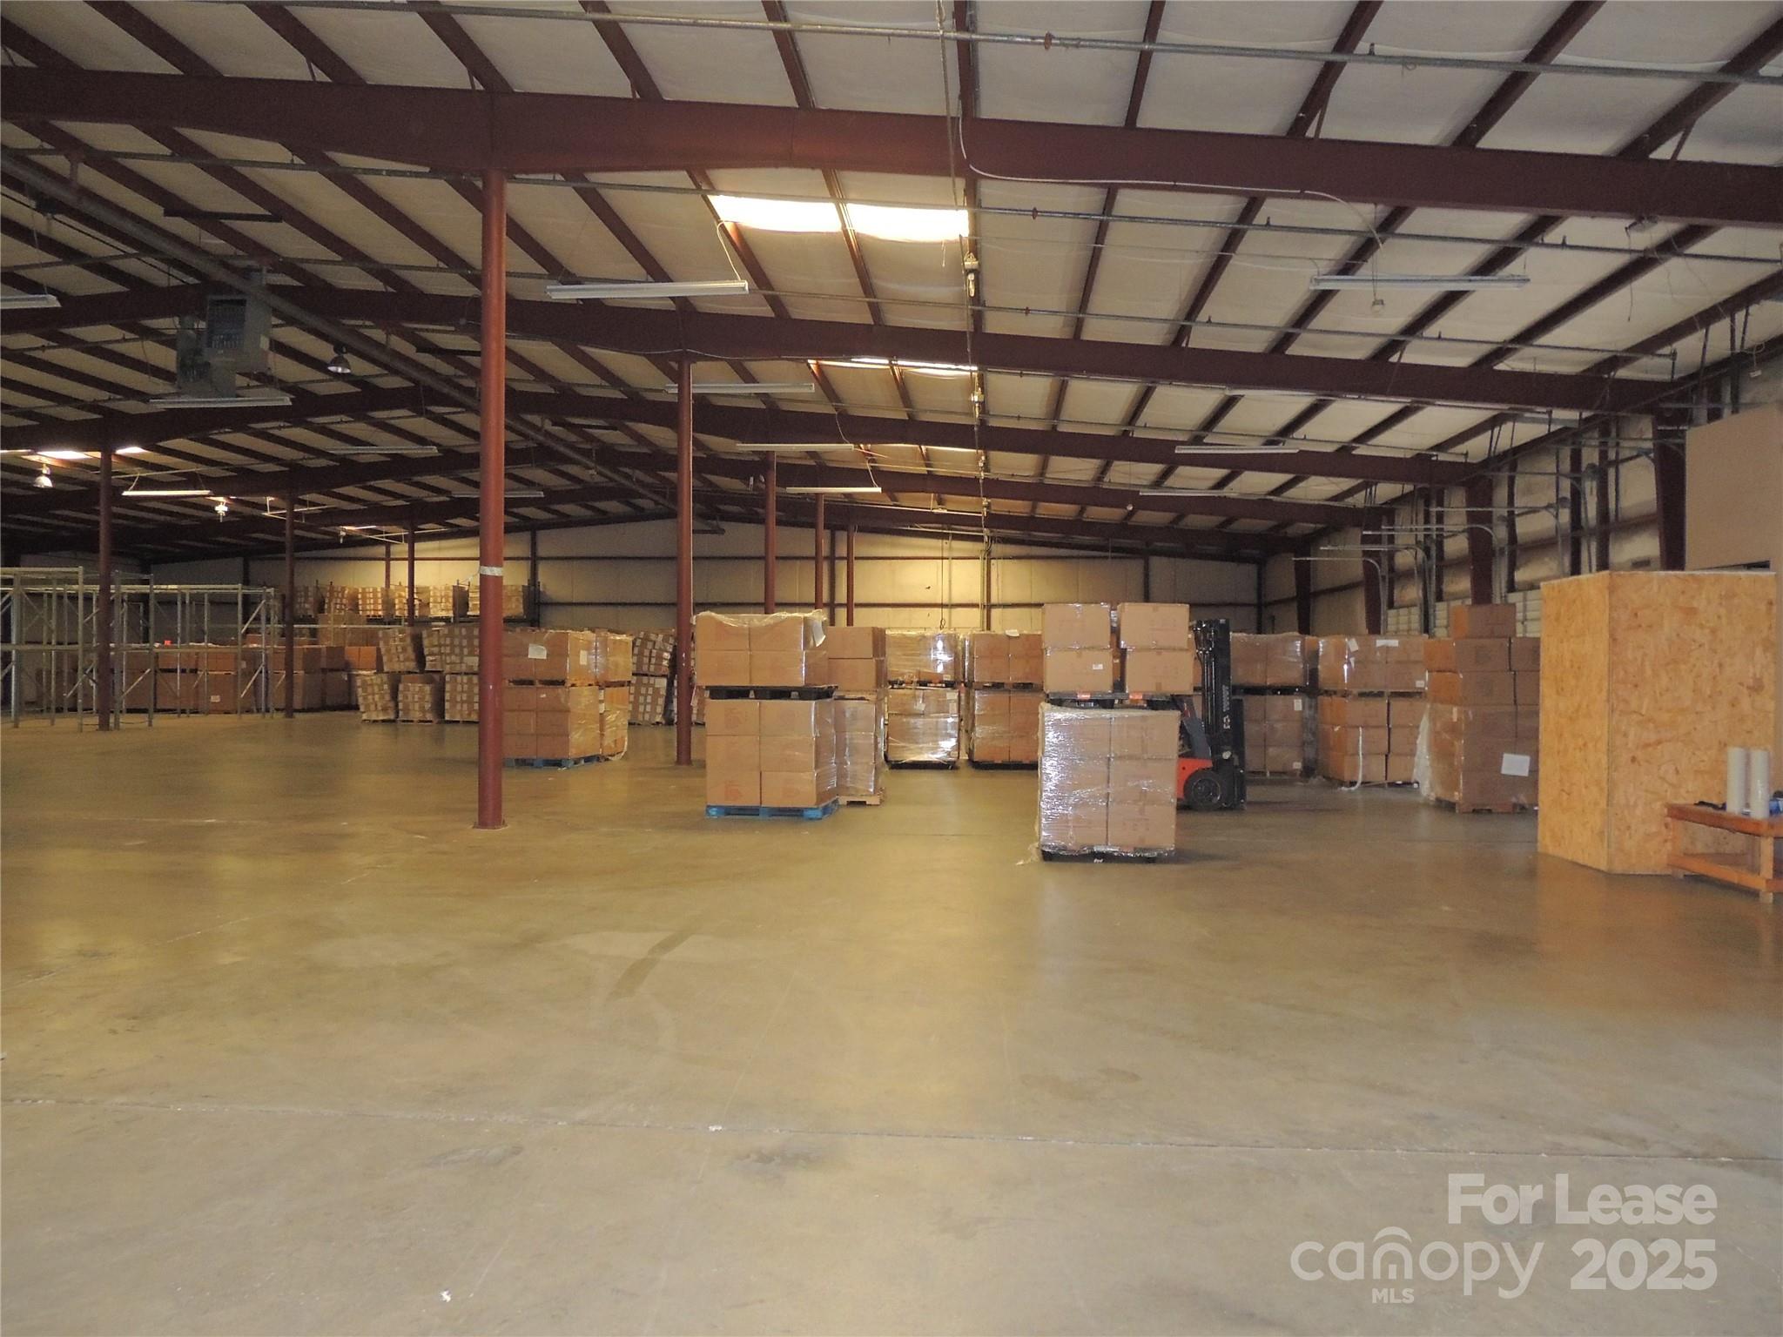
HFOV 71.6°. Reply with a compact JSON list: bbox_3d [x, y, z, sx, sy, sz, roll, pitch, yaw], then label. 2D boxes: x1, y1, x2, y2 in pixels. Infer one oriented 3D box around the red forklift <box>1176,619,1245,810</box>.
[{"bbox_3d":[2.857,0.505,14.178,2.100,2.130,1.070,0,0,-3],"label":"red forklift"}]

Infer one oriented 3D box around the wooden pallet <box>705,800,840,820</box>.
[{"bbox_3d":[-1.270,1.476,13.286,1.220,0.145,1.120,0,0,6],"label":"wooden pallet"}]

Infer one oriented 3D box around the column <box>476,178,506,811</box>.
[{"bbox_3d":[-3.858,-1.634,11.941,0.222,6.337,0.222,0,0,5],"label":"column"}]

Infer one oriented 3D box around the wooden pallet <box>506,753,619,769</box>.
[{"bbox_3d":[-5.360,1.454,19.619,1.090,0.145,1.240,0,0,5],"label":"wooden pallet"}]

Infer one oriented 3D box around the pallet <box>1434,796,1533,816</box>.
[{"bbox_3d":[6.816,1.522,13.953,1.200,0.140,0.980,0,0,3],"label":"pallet"}]

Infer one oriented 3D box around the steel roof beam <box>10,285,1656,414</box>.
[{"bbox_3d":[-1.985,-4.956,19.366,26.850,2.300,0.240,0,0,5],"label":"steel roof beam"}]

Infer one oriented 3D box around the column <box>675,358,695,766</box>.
[{"bbox_3d":[-3.243,-1.631,19.503,0.222,6.337,0.222,0,0,5],"label":"column"}]

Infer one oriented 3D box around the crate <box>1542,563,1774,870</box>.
[{"bbox_3d":[6.215,0.425,10.122,1.286,2.326,1.053,0,0,0],"label":"crate"}]

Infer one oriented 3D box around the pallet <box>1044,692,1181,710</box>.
[{"bbox_3d":[1.844,0.268,10.540,1.030,0.135,1.130,0,0,5],"label":"pallet"}]

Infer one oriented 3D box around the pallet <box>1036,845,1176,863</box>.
[{"bbox_3d":[1.769,1.492,10.495,1.020,0.145,1.130,0,0,5],"label":"pallet"}]

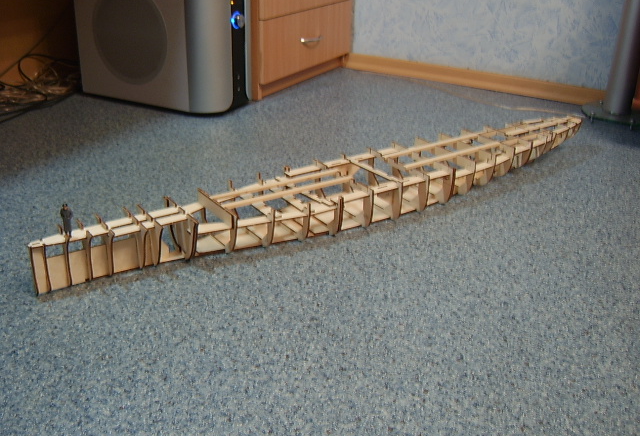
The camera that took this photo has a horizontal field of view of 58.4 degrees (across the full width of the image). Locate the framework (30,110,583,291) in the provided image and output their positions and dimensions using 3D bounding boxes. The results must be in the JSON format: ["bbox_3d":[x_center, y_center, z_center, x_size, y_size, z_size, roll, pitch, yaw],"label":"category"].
[{"bbox_3d":[0.129,-0.074,1.125,1.270,0.083,0.171,-15,32,-31],"label":"framework"}]

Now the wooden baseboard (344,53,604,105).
[{"bbox_3d":[0.504,-0.489,1.995,0.927,0.057,0.022,16,30,24],"label":"wooden baseboard"}]

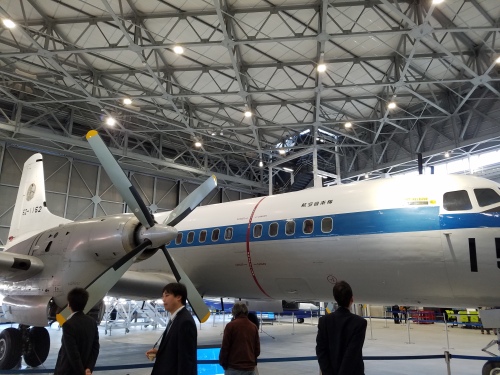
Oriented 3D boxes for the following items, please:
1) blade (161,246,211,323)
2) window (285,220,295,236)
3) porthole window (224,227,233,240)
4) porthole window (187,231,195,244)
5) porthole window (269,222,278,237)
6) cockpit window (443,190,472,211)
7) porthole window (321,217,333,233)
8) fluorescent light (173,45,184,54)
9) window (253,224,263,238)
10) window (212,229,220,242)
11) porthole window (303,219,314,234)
[{"bbox_3d":[-1.279,1.986,7.587,0.130,1.870,0.310,-10,25,36],"label":"blade"},{"bbox_3d":[0.971,0.964,8.799,0.280,0.350,0.050,-10,-27,36],"label":"window"},{"bbox_3d":[-0.532,1.236,9.889,0.280,0.350,0.050,-10,-27,36],"label":"porthole window"},{"bbox_3d":[-1.660,1.440,10.707,0.280,0.350,0.050,-10,-27,36],"label":"porthole window"},{"bbox_3d":[0.595,1.032,9.071,0.280,0.350,0.050,-10,-27,36],"label":"porthole window"},{"bbox_3d":[3.847,0.246,6.944,0.470,0.410,0.060,-4,-36,28],"label":"cockpit window"},{"bbox_3d":[1.722,0.828,8.253,0.280,0.350,0.050,-10,-27,36],"label":"porthole window"},{"bbox_3d":[-3.851,-7.416,20.224,0.500,0.300,0.500,0,-15,0],"label":"fluorescent light"},{"bbox_3d":[0.219,1.100,9.344,0.280,0.350,0.050,-10,-27,36],"label":"window"},{"bbox_3d":[-0.908,1.304,10.162,0.280,0.350,0.050,-10,-27,36],"label":"window"},{"bbox_3d":[1.347,0.896,8.526,0.280,0.350,0.050,-10,-27,36],"label":"porthole window"}]

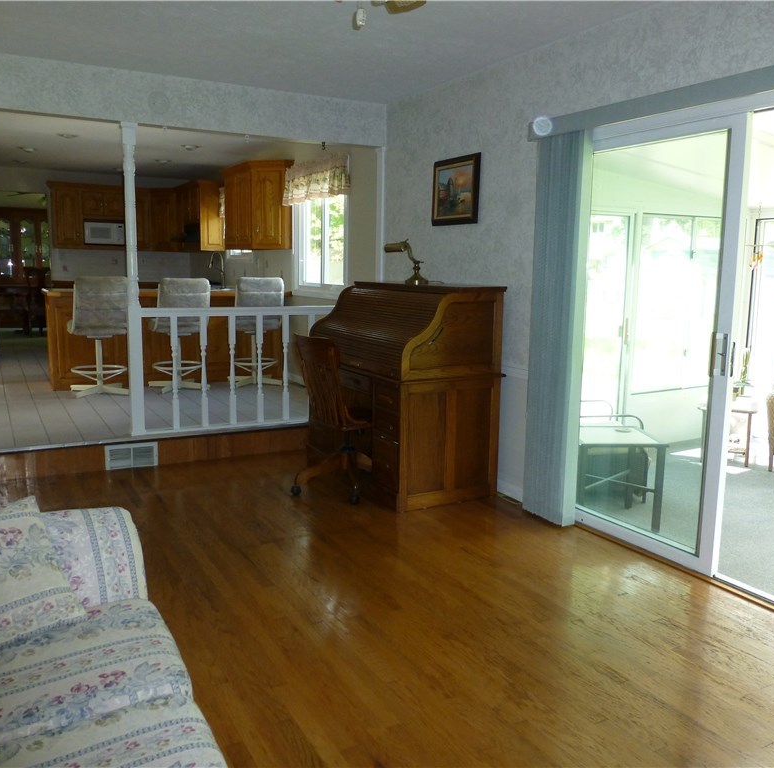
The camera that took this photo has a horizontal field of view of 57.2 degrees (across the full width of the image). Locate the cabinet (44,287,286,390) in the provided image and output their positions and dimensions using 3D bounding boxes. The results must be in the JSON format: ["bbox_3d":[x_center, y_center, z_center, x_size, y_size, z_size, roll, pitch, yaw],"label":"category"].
[{"bbox_3d":[-2.173,-0.479,7.077,2.196,0.915,0.680,-4,10,-26],"label":"cabinet"}]

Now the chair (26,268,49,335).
[{"bbox_3d":[-5.757,-1.354,11.713,0.460,1.090,0.500,-4,10,-26],"label":"chair"}]

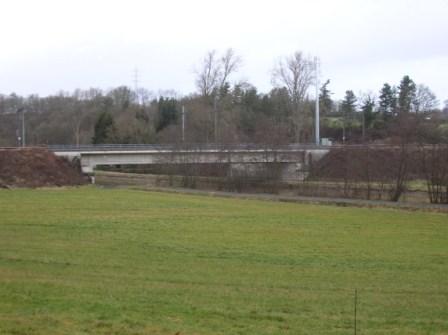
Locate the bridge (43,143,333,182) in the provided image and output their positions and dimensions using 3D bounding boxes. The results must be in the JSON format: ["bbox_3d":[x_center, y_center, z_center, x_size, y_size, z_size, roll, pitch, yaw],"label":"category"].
[{"bbox_3d":[-6.342,-1.178,131.500,54.535,6.638,11.500,-1,2,-15],"label":"bridge"}]

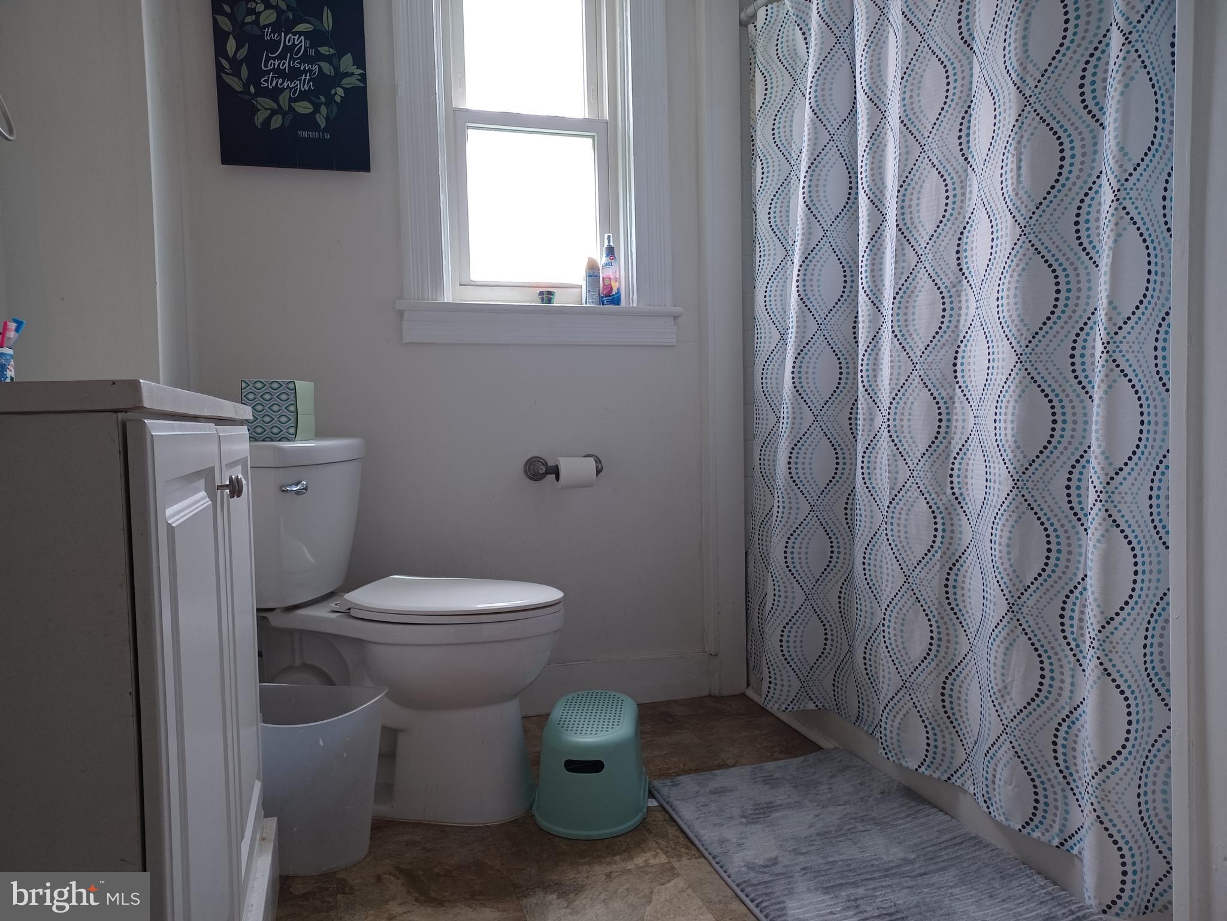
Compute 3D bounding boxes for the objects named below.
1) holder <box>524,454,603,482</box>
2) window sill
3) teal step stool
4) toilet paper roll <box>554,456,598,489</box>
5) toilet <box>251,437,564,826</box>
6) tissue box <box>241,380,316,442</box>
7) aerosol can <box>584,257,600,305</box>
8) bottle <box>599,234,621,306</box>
[{"bbox_3d":[-0.128,0.022,2.449,0.229,0.073,0.090,-2,2,-16],"label":"holder"},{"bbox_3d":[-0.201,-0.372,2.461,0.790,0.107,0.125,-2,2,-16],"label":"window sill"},{"bbox_3d":[-0.043,0.638,1.914,0.237,0.185,0.385,-1,2,5],"label":"teal step stool"},{"bbox_3d":[-0.102,0.033,2.421,0.098,0.085,0.085,-2,2,-16],"label":"toilet paper roll"},{"bbox_3d":[-0.468,0.346,1.924,0.730,0.787,0.450,-1,2,8],"label":"toilet"},{"bbox_3d":[-0.720,-0.105,1.907,0.114,0.130,0.114,-1,2,-2],"label":"tissue box"},{"bbox_3d":[-0.059,-0.508,2.549,0.044,0.154,0.044,-1,2,0],"label":"aerosol can"},{"bbox_3d":[-0.009,-0.544,2.562,0.059,0.220,0.044,-2,2,-5],"label":"bottle"}]

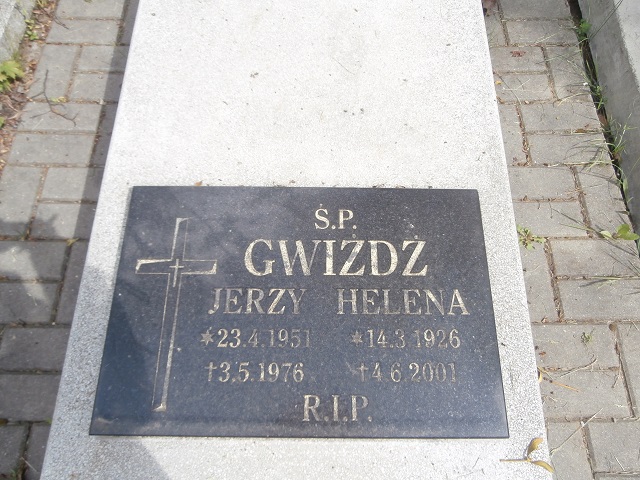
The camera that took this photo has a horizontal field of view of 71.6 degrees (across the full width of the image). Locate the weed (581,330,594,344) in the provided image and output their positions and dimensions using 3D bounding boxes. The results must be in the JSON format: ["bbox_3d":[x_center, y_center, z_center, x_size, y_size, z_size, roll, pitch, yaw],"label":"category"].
[{"bbox_3d":[0.590,0.215,0.979,0.027,0.016,0.030,0,68,-1],"label":"weed"}]

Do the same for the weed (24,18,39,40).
[{"bbox_3d":[-0.838,-0.612,1.290,0.036,0.030,0.066,0,68,-1],"label":"weed"}]

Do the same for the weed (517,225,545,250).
[{"bbox_3d":[0.500,-0.006,1.062,0.070,0.025,0.065,0,68,-1],"label":"weed"}]

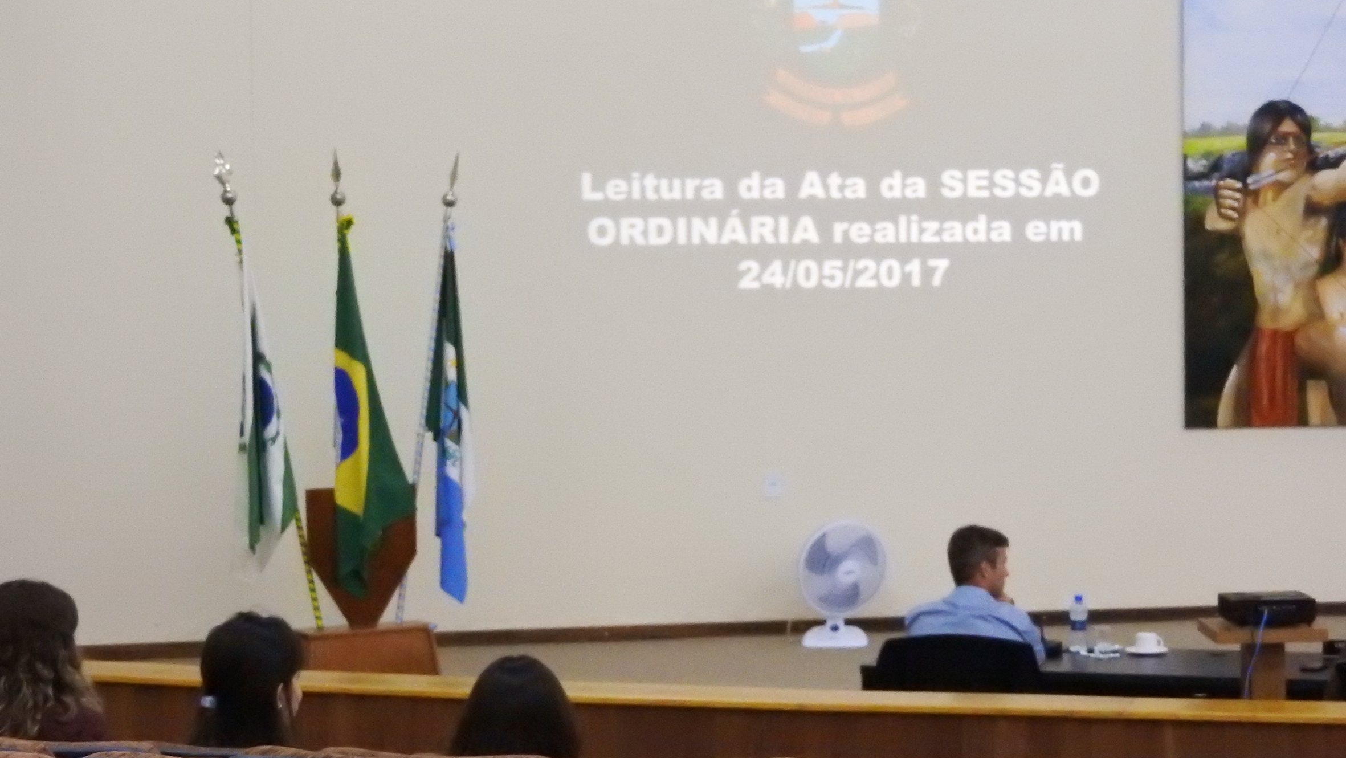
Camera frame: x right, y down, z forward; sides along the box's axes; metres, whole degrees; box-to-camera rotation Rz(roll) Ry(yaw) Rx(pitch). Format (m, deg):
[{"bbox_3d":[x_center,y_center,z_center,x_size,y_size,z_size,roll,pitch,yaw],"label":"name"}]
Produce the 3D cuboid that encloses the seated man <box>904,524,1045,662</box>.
[{"bbox_3d":[0.995,1.067,12.974,0.540,1.218,0.720,1,4,24],"label":"seated man"}]

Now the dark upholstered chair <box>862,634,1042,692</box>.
[{"bbox_3d":[0.946,1.229,12.725,0.580,0.925,0.600,0,4,20],"label":"dark upholstered chair"}]

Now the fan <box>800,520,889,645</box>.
[{"bbox_3d":[0.814,0.988,19.620,0.425,0.610,0.290,-2,4,-12],"label":"fan"}]

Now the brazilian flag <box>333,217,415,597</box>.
[{"bbox_3d":[-1.333,0.127,18.250,0.348,1.697,0.240,-2,4,-15],"label":"brazilian flag"}]

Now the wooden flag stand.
[{"bbox_3d":[-1.383,0.938,18.300,0.620,0.903,0.340,-2,4,-20],"label":"wooden flag stand"}]

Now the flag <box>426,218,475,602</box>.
[{"bbox_3d":[-1.005,0.147,18.400,0.212,1.711,0.200,-2,4,-15],"label":"flag"}]

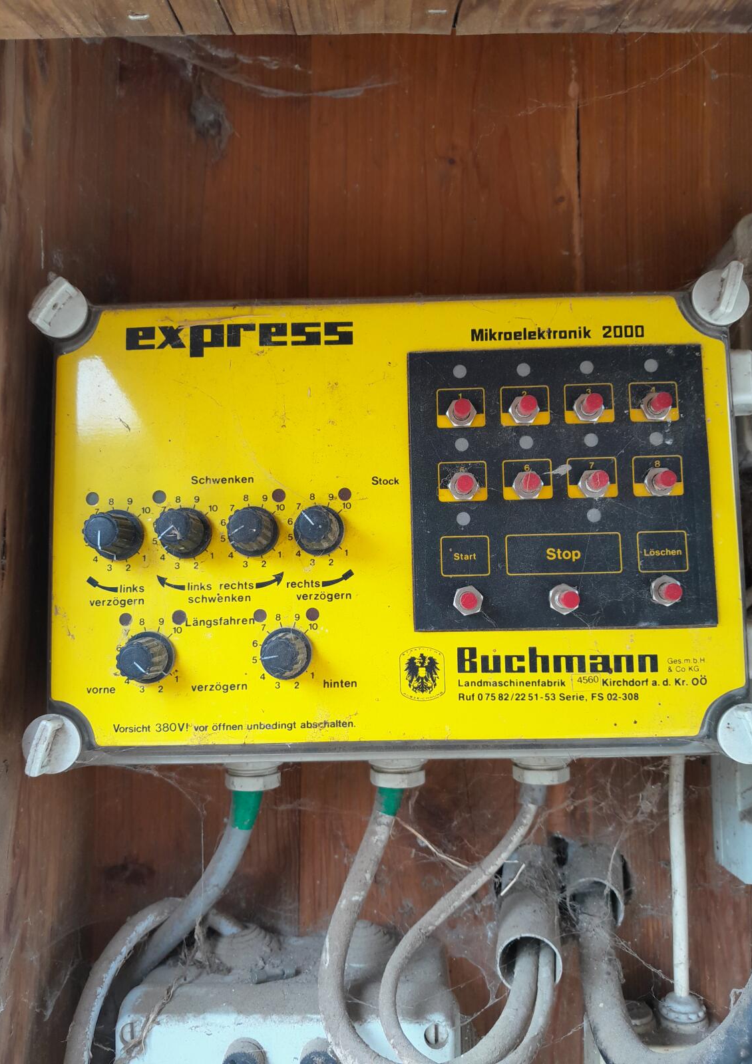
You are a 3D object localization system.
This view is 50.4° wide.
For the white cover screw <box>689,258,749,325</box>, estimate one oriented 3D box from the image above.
[{"bbox_3d":[0.154,-0.105,0.352,0.025,0.025,0.016,-1,-6,1],"label":"white cover screw"}]

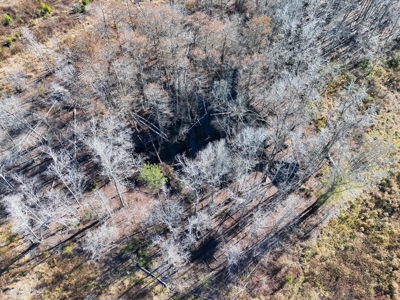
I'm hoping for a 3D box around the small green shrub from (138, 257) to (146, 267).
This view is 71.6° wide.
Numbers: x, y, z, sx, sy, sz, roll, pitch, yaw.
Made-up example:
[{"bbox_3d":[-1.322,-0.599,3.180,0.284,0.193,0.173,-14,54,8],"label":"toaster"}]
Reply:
[{"bbox_3d":[-7.800,15.100,37.600,1.100,0.950,1.100,0,46,0],"label":"small green shrub"}]

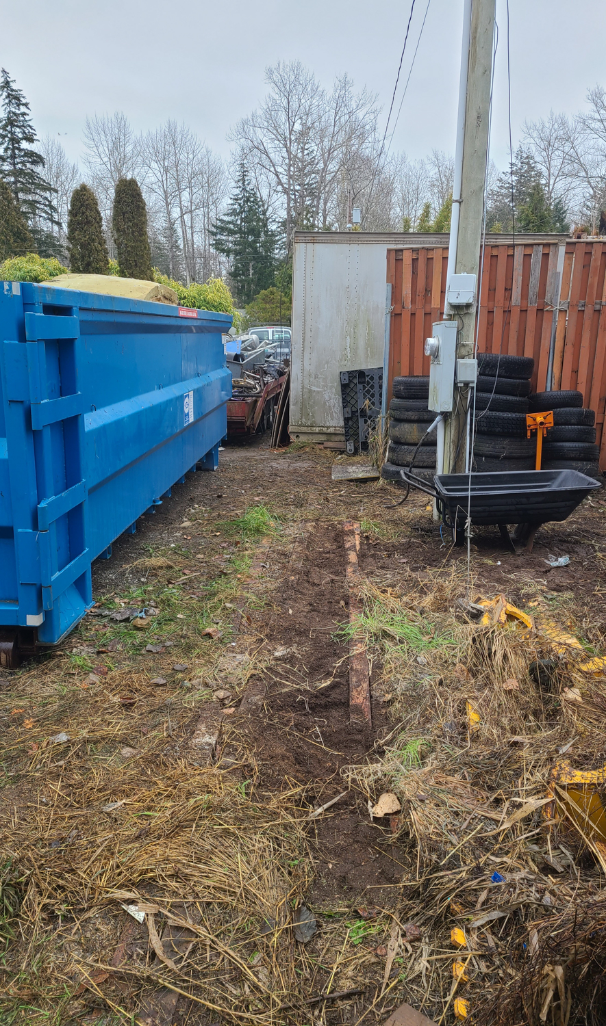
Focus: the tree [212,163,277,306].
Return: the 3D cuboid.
[{"bbox_3d":[-3.068,-13.228,41.065,4.000,10.060,4.000,1,13,0],"label":"tree"}]

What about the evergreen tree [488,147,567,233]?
[{"bbox_3d":[12.495,-14.401,43.872,5.000,11.870,5.000,1,13,0],"label":"evergreen tree"}]

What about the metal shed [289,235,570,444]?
[{"bbox_3d":[1.817,-2.618,11.905,3.650,2.940,2.500,3,13,7],"label":"metal shed"}]

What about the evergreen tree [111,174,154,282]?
[{"bbox_3d":[-4.013,-5.295,18.274,1.050,4.960,1.050,1,13,0],"label":"evergreen tree"}]

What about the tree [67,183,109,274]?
[{"bbox_3d":[-5.047,-5.249,18.285,1.050,4.820,1.050,1,13,0],"label":"tree"}]

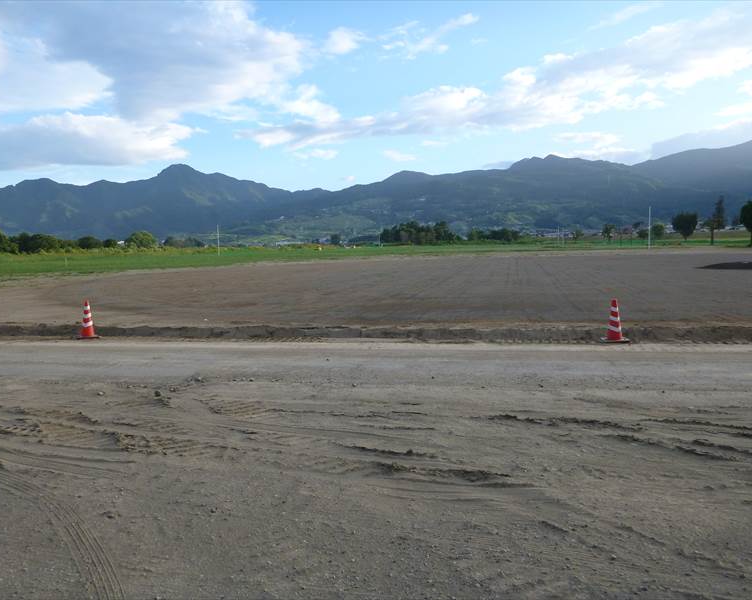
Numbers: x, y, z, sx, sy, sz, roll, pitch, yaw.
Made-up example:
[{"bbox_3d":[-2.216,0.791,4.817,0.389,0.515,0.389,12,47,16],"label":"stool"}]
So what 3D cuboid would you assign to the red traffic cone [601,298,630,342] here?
[{"bbox_3d":[3.953,0.329,10.689,0.385,0.700,0.385,-2,5,8],"label":"red traffic cone"}]

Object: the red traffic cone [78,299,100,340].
[{"bbox_3d":[-5.230,0.332,11.718,0.385,0.700,0.385,-3,6,-27],"label":"red traffic cone"}]

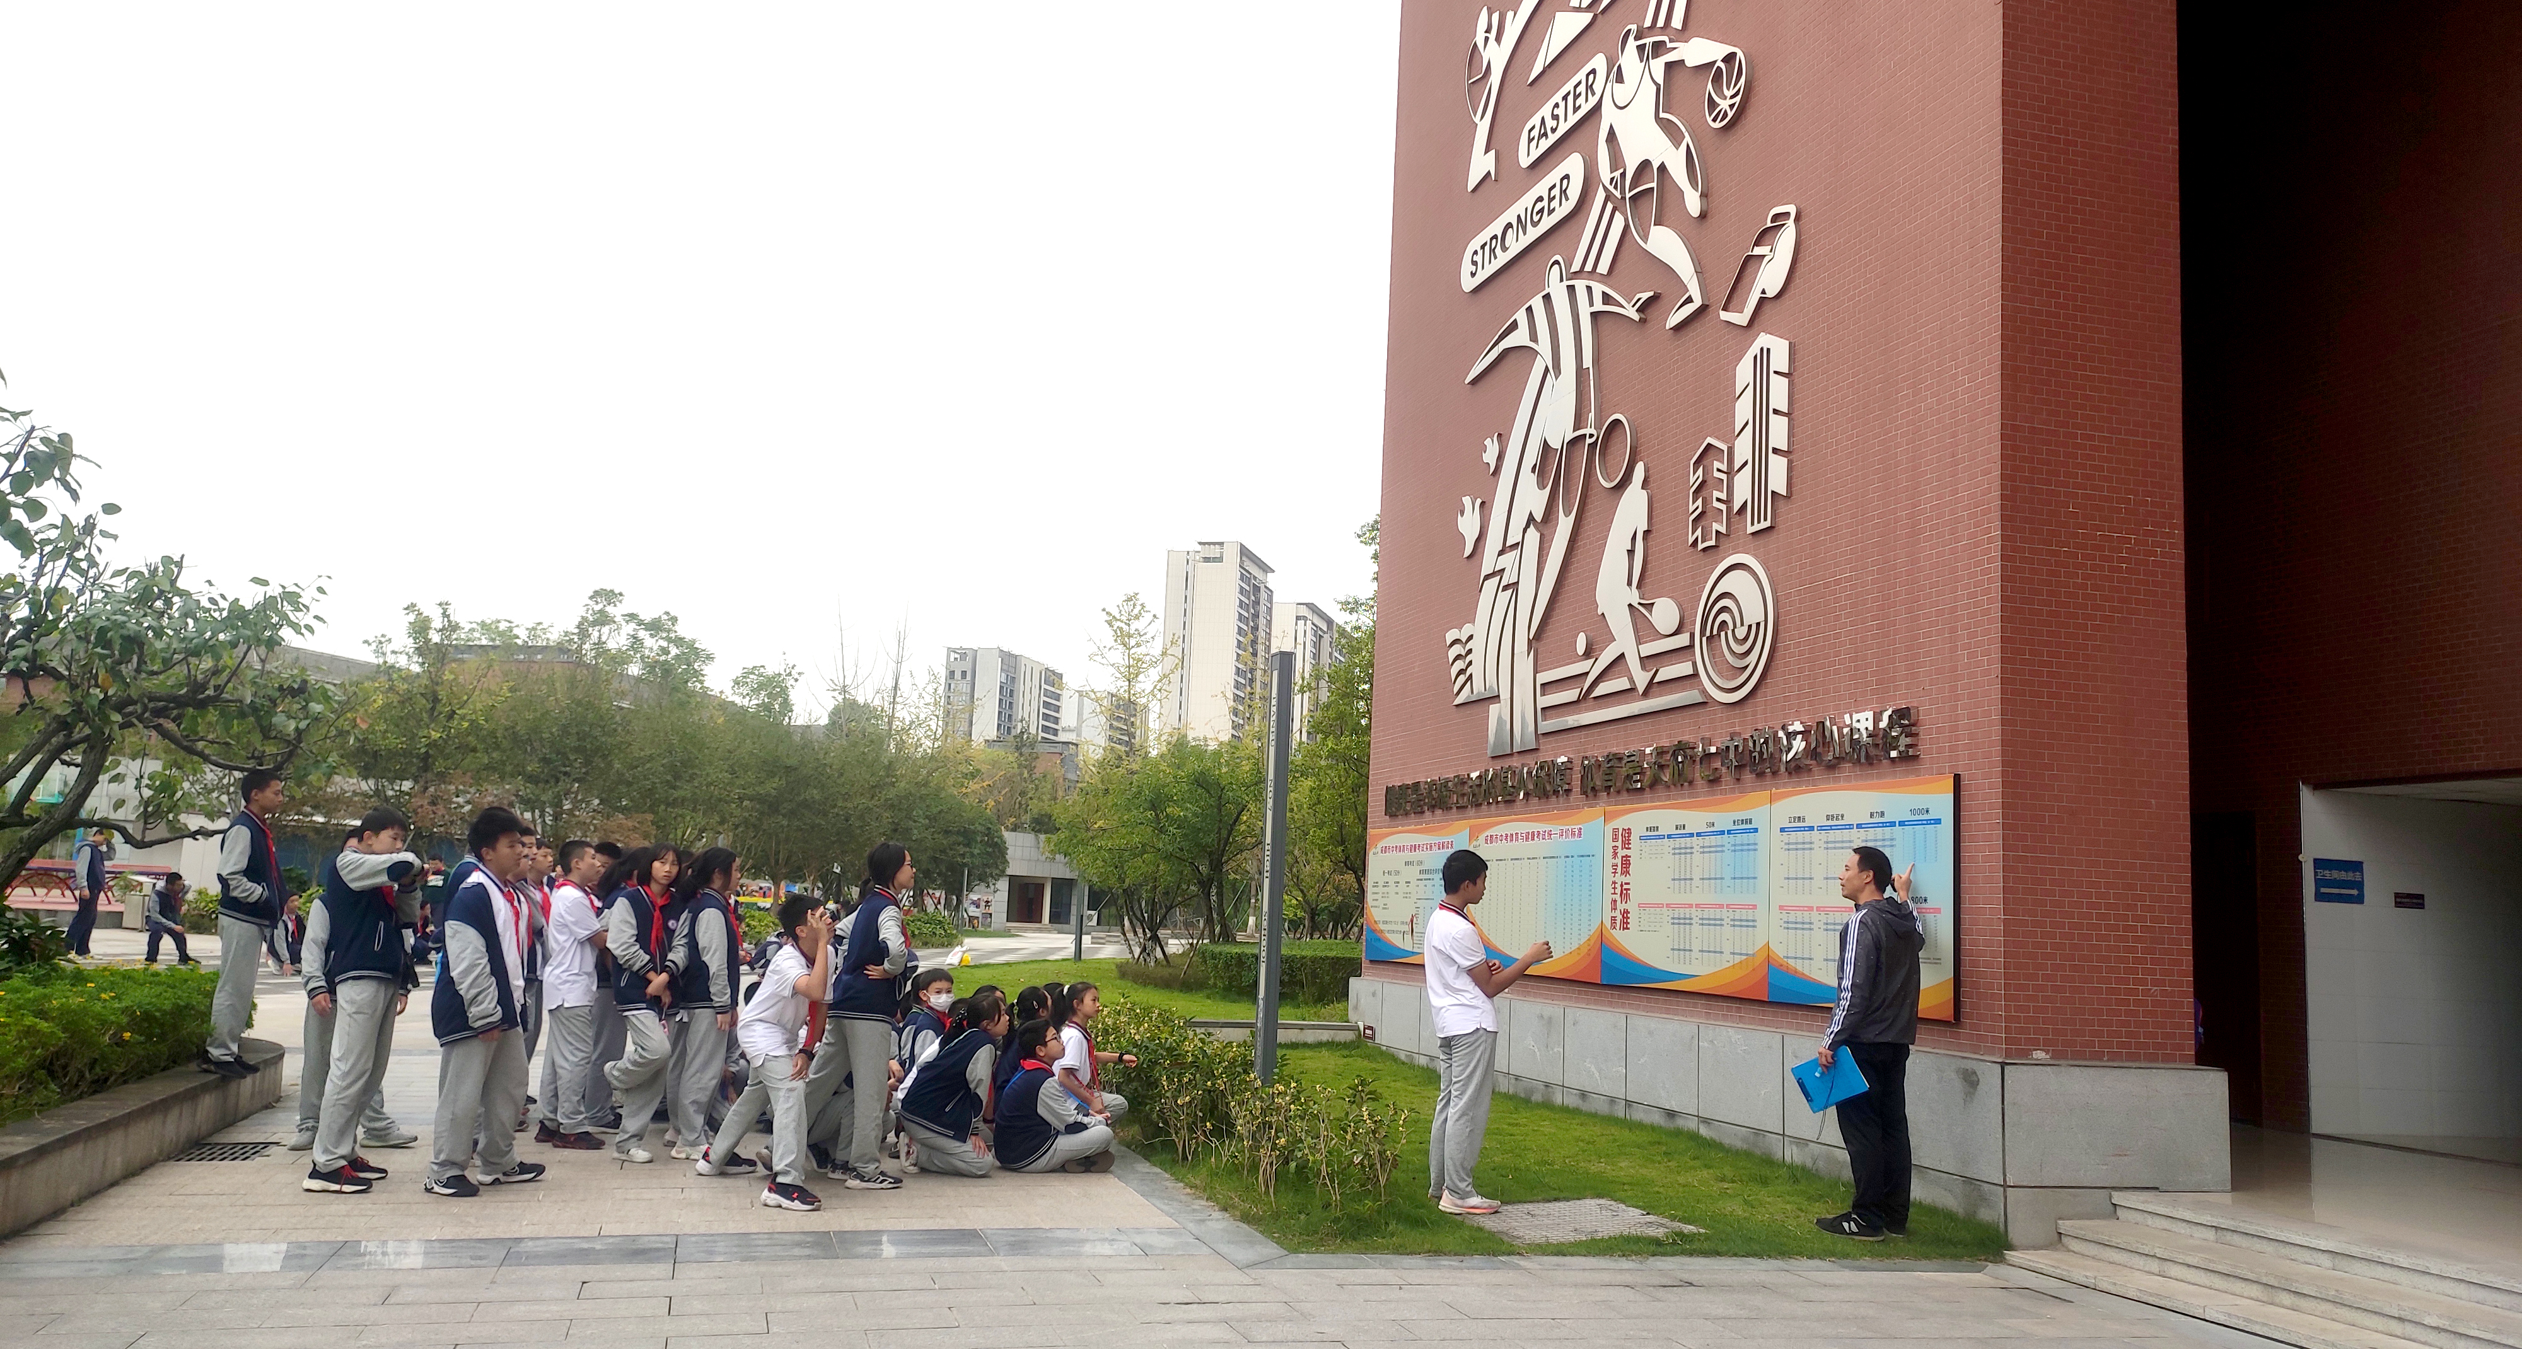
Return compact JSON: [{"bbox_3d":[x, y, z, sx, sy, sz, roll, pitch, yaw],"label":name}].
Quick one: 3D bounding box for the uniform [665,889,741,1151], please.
[{"bbox_3d":[-2.983,1.848,9.779,0.340,1.380,0.430,4,-8,-8],"label":"uniform"}]

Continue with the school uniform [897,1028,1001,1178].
[{"bbox_3d":[-1.603,2.203,9.422,0.540,0.720,0.460,4,-8,-7],"label":"school uniform"}]

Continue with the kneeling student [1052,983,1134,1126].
[{"bbox_3d":[-0.982,2.323,10.808,0.550,0.920,0.480,3,-8,-4],"label":"kneeling student"}]

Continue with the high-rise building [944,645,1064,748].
[{"bbox_3d":[-64.799,27.687,452.386,13.840,62.756,42.729,1,-8,16],"label":"high-rise building"}]

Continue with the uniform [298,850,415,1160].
[{"bbox_3d":[-4.048,1.515,8.214,0.430,1.425,0.500,1,-8,12],"label":"uniform"}]

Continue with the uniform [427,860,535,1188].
[{"bbox_3d":[-3.518,1.590,8.280,0.380,1.430,0.470,3,-8,-4],"label":"uniform"}]

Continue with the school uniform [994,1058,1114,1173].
[{"bbox_3d":[-1.113,2.354,9.792,0.600,0.570,0.540,4,-8,-8],"label":"school uniform"}]

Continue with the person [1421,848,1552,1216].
[{"bbox_3d":[1.071,1.697,8.644,0.600,1.702,0.480,4,-8,-10],"label":"person"}]

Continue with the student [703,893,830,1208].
[{"bbox_3d":[-2.297,1.753,8.460,0.580,1.420,0.580,3,-8,-2],"label":"student"}]

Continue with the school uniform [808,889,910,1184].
[{"bbox_3d":[-1.994,1.770,9.013,0.500,1.409,0.500,4,-8,-10],"label":"school uniform"}]

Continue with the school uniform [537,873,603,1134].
[{"bbox_3d":[-3.719,1.783,9.808,0.360,1.355,0.460,5,-8,-14],"label":"school uniform"}]

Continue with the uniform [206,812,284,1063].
[{"bbox_3d":[-5.483,1.427,9.841,0.360,1.402,0.440,4,-8,-10],"label":"uniform"}]

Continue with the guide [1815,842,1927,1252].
[{"bbox_3d":[2.924,1.754,8.732,0.430,1.820,0.530,-4,-10,42],"label":"guide"}]

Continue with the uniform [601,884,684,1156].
[{"bbox_3d":[-3.181,1.787,9.413,0.370,1.380,0.420,-1,-9,29],"label":"uniform"}]

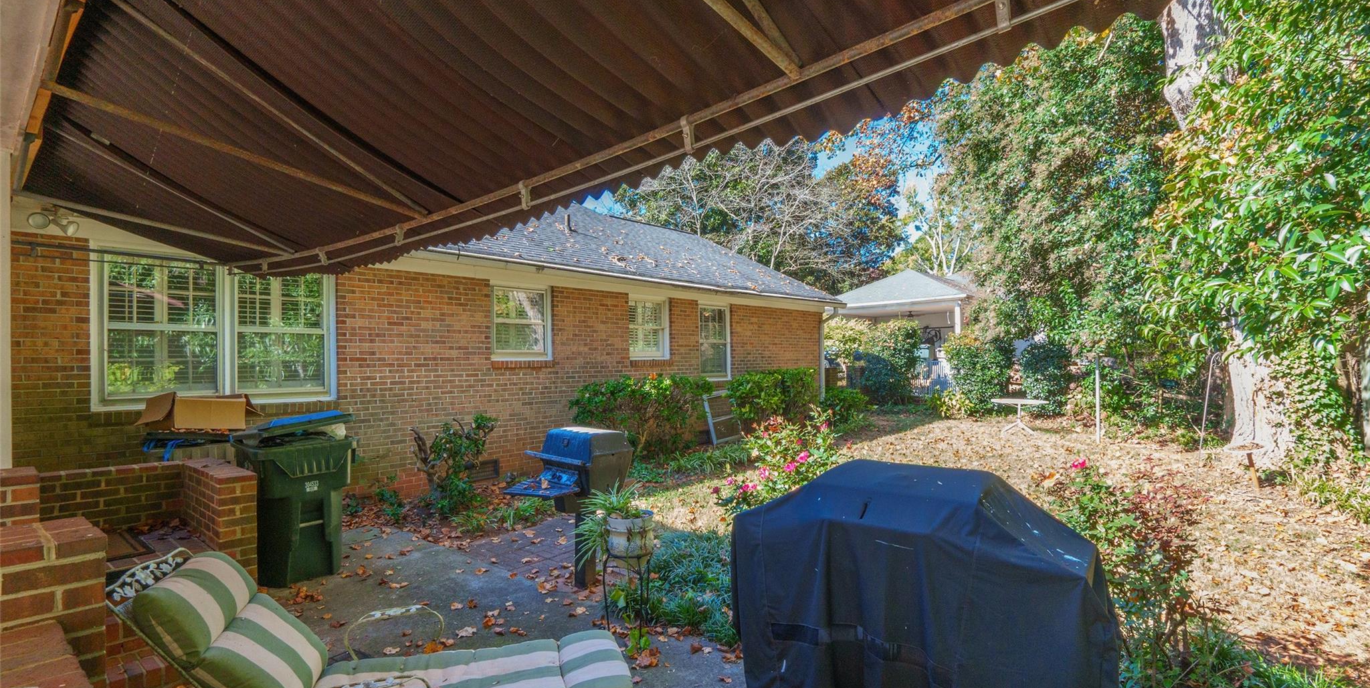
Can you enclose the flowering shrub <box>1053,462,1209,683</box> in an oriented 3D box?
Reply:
[{"bbox_3d":[2.386,1.188,3.250,0.760,1.106,0.760,-1,-1,36],"label":"flowering shrub"}]

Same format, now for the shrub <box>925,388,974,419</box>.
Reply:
[{"bbox_3d":[6.587,1.506,15.200,1.150,0.767,1.100,0,-1,23],"label":"shrub"}]

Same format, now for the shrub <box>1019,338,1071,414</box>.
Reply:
[{"bbox_3d":[9.702,0.895,16.400,1.280,2.021,1.280,0,-1,31],"label":"shrub"}]

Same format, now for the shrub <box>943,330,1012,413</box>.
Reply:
[{"bbox_3d":[7.963,0.794,16.500,1.720,2.226,1.700,0,-1,26],"label":"shrub"}]

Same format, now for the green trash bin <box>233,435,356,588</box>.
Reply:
[{"bbox_3d":[-3.200,1.222,4.957,0.840,1.080,0.640,-1,-1,41],"label":"green trash bin"}]

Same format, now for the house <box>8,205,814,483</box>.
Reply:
[{"bbox_3d":[-2.854,-0.452,11.809,6.200,4.600,14.400,-1,-1,41],"label":"house"}]

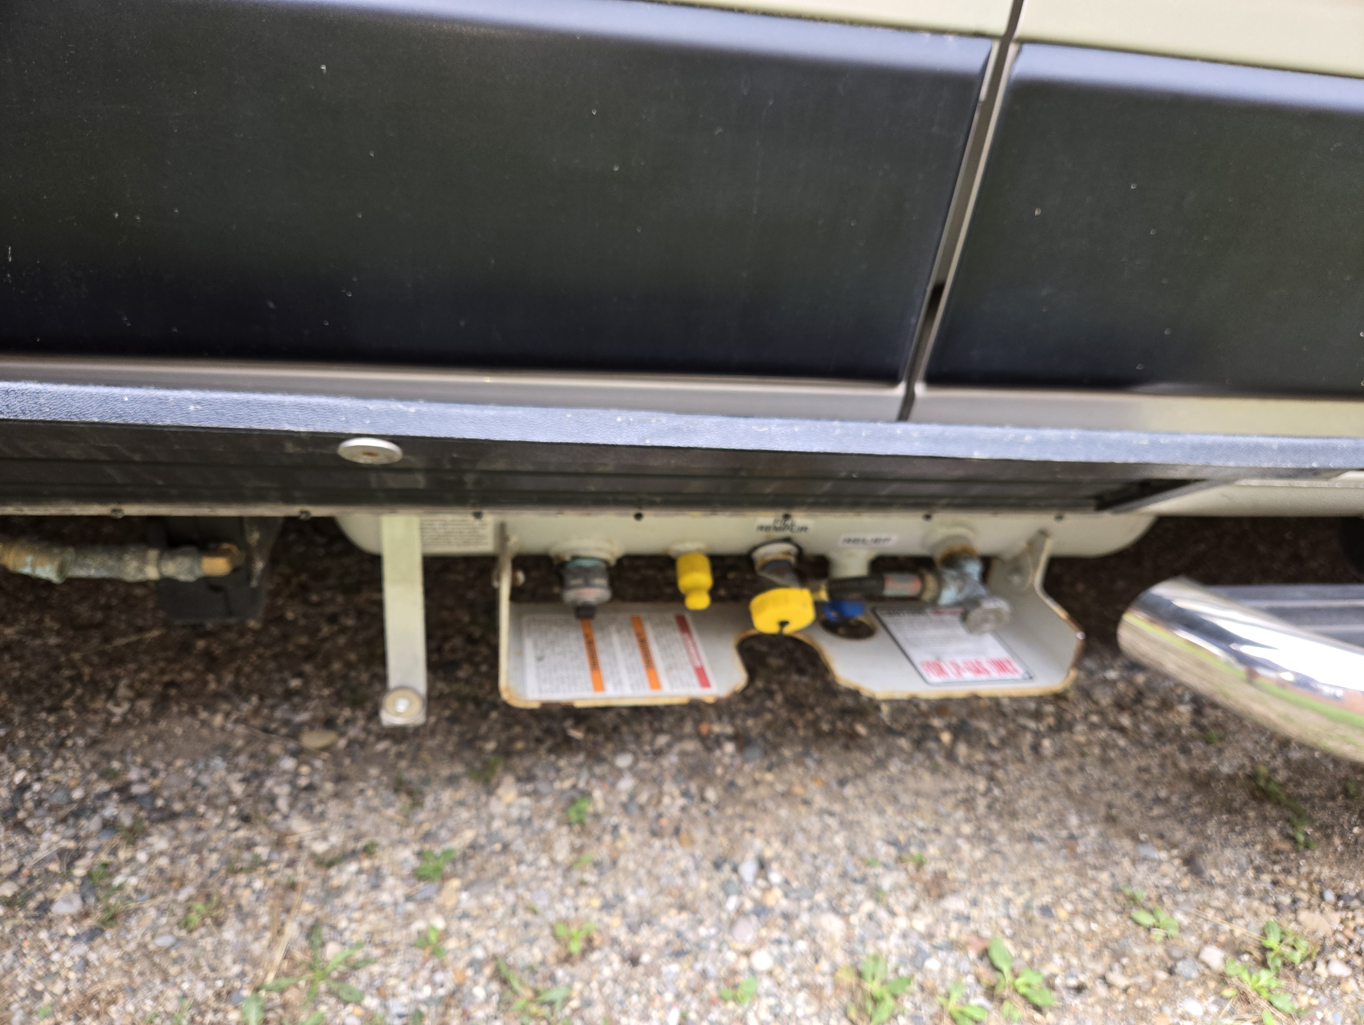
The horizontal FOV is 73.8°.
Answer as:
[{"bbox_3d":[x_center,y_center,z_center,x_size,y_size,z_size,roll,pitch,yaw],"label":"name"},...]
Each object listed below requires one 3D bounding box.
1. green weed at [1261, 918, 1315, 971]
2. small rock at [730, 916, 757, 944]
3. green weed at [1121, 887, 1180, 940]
[{"bbox_3d":[0.615,0.439,0.922,0.049,0.025,0.050,6,31,0],"label":"green weed"},{"bbox_3d":[0.060,0.409,0.889,0.025,0.016,0.024,6,31,0],"label":"small rock"},{"bbox_3d":[0.486,0.416,0.943,0.054,0.020,0.050,6,31,0],"label":"green weed"}]

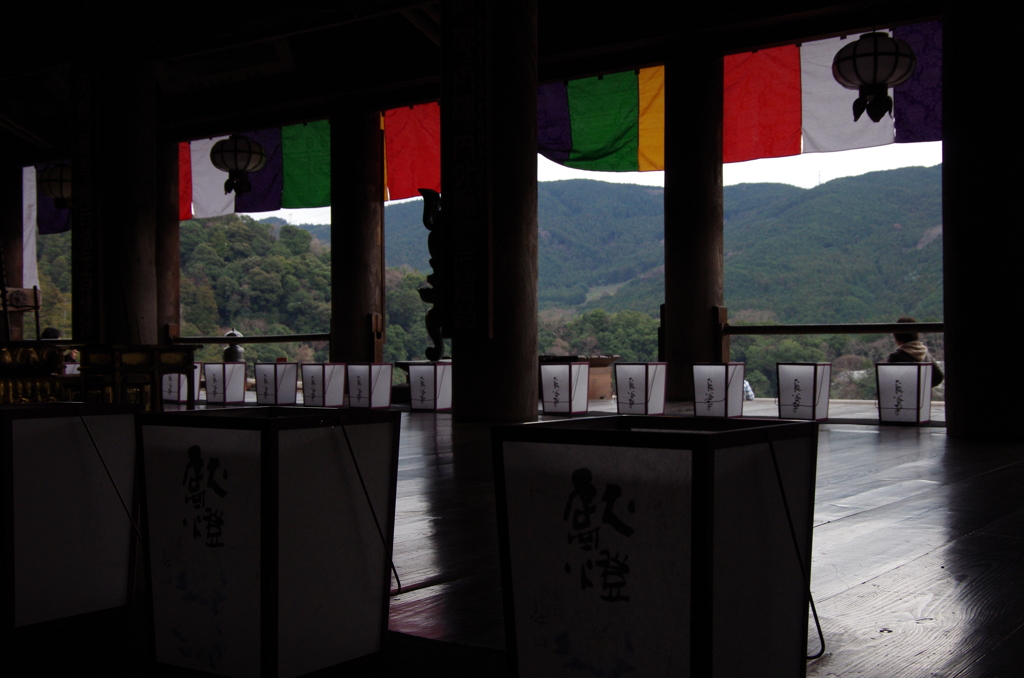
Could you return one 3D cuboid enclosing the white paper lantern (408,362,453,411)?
[{"bbox_3d":[-0.611,0.373,9.224,0.264,0.355,0.264,-1,-1,35],"label":"white paper lantern"}]

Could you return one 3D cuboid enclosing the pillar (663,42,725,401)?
[{"bbox_3d":[1.597,-1.048,10.579,0.525,3.195,0.525,0,-1,0],"label":"pillar"}]

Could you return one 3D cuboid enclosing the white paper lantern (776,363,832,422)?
[{"bbox_3d":[1.878,0.341,7.656,0.264,0.355,0.264,-1,-1,36],"label":"white paper lantern"}]

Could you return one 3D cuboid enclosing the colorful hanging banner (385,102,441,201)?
[{"bbox_3d":[-1.047,-1.990,12.688,0.756,0.969,0.057,-1,-1,35],"label":"colorful hanging banner"}]

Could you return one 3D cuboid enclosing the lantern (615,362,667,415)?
[{"bbox_3d":[0.911,0.355,8.382,0.264,0.355,0.264,-1,-1,38],"label":"lantern"}]

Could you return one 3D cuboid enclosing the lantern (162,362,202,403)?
[{"bbox_3d":[-3.098,0.410,11.190,0.264,0.355,0.264,-1,-1,37],"label":"lantern"}]

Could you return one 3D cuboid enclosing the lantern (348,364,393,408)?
[{"bbox_3d":[-1.141,0.381,9.610,0.264,0.355,0.264,-1,-1,37],"label":"lantern"}]

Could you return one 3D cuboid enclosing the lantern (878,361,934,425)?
[{"bbox_3d":[2.394,0.333,7.258,0.264,0.355,0.264,-1,-1,36],"label":"lantern"}]

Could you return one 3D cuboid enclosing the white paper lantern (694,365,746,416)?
[{"bbox_3d":[1.389,0.347,7.992,0.264,0.355,0.264,-1,-1,37],"label":"white paper lantern"}]

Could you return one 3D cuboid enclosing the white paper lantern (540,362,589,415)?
[{"bbox_3d":[0.388,0.361,8.645,0.264,0.355,0.264,-1,-1,36],"label":"white paper lantern"}]

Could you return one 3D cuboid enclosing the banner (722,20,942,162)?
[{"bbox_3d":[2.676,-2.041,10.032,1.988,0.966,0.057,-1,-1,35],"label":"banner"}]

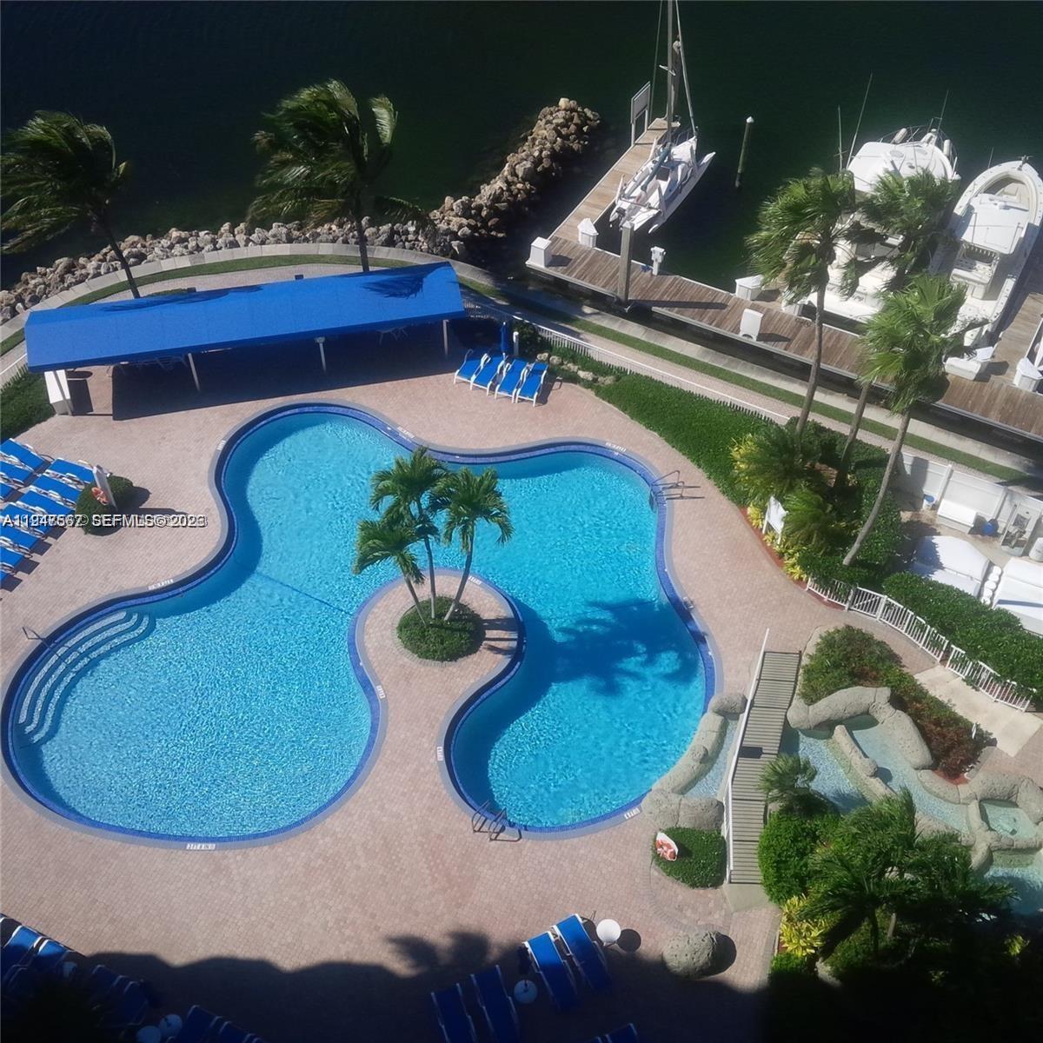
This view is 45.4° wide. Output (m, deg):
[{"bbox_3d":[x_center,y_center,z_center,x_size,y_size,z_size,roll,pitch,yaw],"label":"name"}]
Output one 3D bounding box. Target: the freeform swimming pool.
[{"bbox_3d":[-4.304,2.567,36.555,19.170,1.500,15.650,2,49,1],"label":"freeform swimming pool"}]

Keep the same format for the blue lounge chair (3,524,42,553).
[{"bbox_3d":[-15.160,0.349,37.070,1.850,0.620,0.700,22,52,18],"label":"blue lounge chair"}]

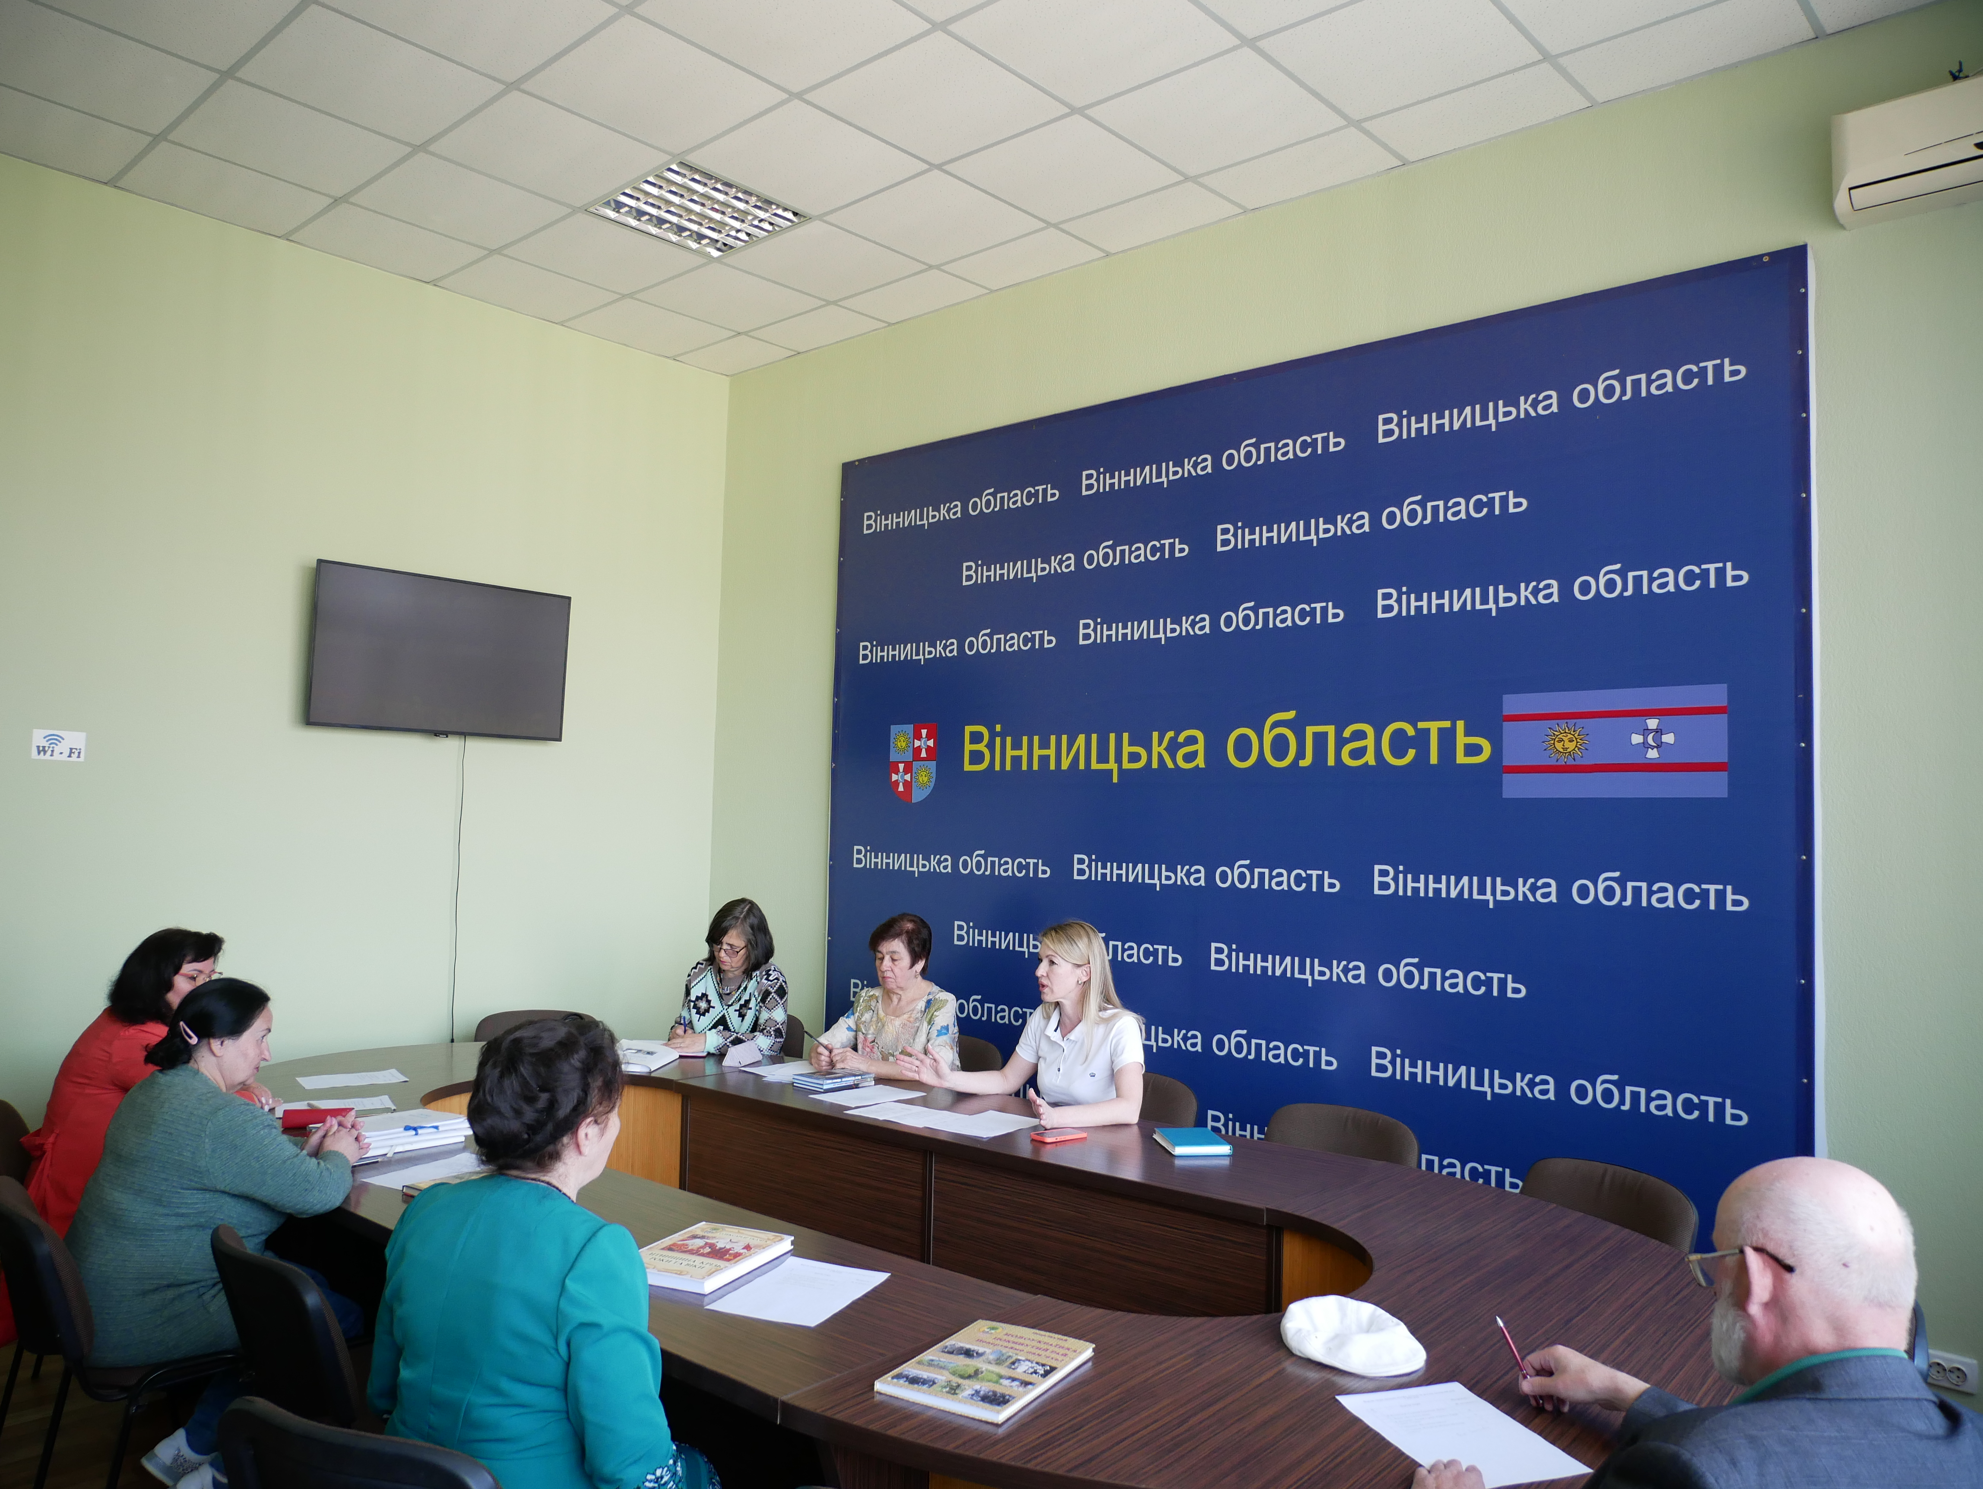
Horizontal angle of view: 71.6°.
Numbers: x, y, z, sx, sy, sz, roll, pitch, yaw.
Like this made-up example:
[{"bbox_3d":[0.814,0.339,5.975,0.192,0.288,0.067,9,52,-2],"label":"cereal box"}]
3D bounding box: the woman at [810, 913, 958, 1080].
[{"bbox_3d":[-0.396,1.210,4.646,0.540,1.260,0.650,0,-3,28],"label":"woman"}]

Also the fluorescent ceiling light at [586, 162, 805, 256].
[{"bbox_3d":[-1.078,-1.964,4.999,0.585,0.070,0.585,-1,-4,42],"label":"fluorescent ceiling light"}]

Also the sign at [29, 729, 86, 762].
[{"bbox_3d":[-3.202,0.004,4.726,0.004,0.097,0.155,-1,-4,42],"label":"sign"}]

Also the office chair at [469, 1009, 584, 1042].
[{"bbox_3d":[-1.742,1.426,5.040,0.500,0.820,0.560,1,-3,-6],"label":"office chair"}]

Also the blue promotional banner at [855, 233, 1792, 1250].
[{"bbox_3d":[0.721,0.147,4.931,3.870,2.950,0.050,-1,-4,42],"label":"blue promotional banner"}]

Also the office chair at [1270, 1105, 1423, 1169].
[{"bbox_3d":[0.840,1.403,3.604,0.500,0.820,0.560,-1,-3,32],"label":"office chair"}]

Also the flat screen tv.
[{"bbox_3d":[-2.254,-0.368,5.701,0.070,0.630,1.085,3,-1,42],"label":"flat screen tv"}]

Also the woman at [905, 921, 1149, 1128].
[{"bbox_3d":[0.188,1.183,4.114,0.680,1.285,0.550,3,-4,-41],"label":"woman"}]

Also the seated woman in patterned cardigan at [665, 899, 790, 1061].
[{"bbox_3d":[-0.994,1.214,5.057,0.490,1.270,0.650,0,-3,14],"label":"seated woman in patterned cardigan"}]

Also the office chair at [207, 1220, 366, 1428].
[{"bbox_3d":[-1.123,1.321,2.604,0.500,0.820,0.560,-1,-4,40],"label":"office chair"}]

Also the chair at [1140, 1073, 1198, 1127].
[{"bbox_3d":[0.290,1.416,4.089,0.500,0.820,0.560,-1,-4,40],"label":"chair"}]

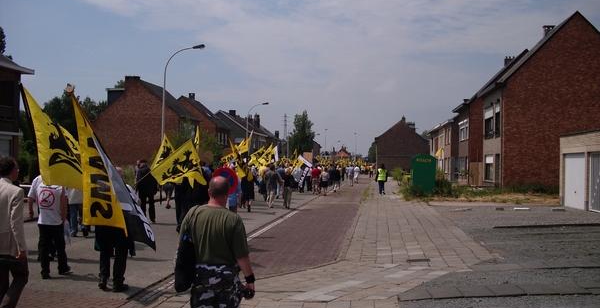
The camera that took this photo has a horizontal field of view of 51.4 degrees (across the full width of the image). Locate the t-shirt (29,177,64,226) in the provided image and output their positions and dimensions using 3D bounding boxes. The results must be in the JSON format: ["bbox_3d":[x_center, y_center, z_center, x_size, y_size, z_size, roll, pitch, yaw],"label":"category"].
[{"bbox_3d":[-3.973,0.746,9.800,0.520,0.740,0.300,0,-1,7],"label":"t-shirt"}]

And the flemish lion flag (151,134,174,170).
[{"bbox_3d":[-3.828,-0.070,17.500,0.800,1.050,0.350,0,-1,0],"label":"flemish lion flag"}]

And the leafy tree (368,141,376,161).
[{"bbox_3d":[13.731,0.756,112.000,3.600,6.000,3.600,0,-1,7],"label":"leafy tree"}]

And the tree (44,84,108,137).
[{"bbox_3d":[-23.851,-2.313,66.000,6.000,9.800,6.000,0,-1,7],"label":"tree"}]

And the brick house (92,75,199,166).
[{"bbox_3d":[-14.505,-2.086,60.903,8.400,9.600,6.900,0,-1,7],"label":"brick house"}]

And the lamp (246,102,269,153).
[{"bbox_3d":[-4.058,-1.129,60.000,2.100,7.900,0.300,0,-1,7],"label":"lamp"}]

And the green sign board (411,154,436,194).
[{"bbox_3d":[7.182,1.234,36.200,1.320,2.300,1.200,0,-1,7],"label":"green sign board"}]

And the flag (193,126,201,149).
[{"bbox_3d":[-3.815,-0.571,23.000,0.320,0.950,0.300,0,-1,0],"label":"flag"}]

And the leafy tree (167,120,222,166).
[{"bbox_3d":[-8.077,-0.067,48.000,3.800,5.200,3.800,0,-1,7],"label":"leafy tree"}]

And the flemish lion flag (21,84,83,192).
[{"bbox_3d":[-3.696,-0.246,9.300,0.900,1.500,0.450,1,-1,-11],"label":"flemish lion flag"}]

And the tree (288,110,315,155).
[{"bbox_3d":[0.311,-1.751,97.000,4.100,10.500,4.100,0,-1,7],"label":"tree"}]

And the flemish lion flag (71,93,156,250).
[{"bbox_3d":[-2.511,0.236,8.400,1.100,2.000,0.500,0,-1,0],"label":"flemish lion flag"}]

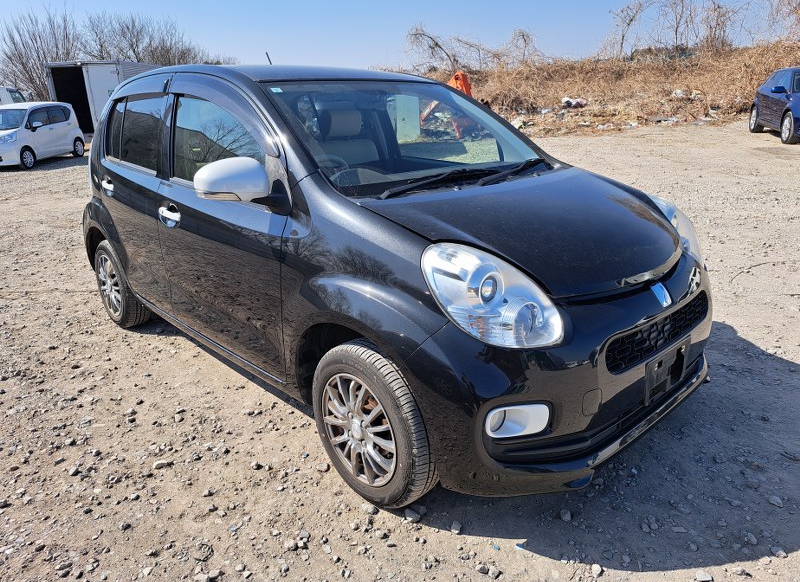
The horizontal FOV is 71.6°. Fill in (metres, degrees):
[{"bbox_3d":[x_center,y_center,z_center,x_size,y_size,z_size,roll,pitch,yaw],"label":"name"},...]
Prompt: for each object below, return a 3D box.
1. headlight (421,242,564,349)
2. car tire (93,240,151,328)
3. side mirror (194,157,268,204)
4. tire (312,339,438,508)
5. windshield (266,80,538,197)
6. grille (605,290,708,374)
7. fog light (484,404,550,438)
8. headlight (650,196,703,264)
[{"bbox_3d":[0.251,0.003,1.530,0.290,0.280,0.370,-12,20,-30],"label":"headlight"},{"bbox_3d":[-1.772,-0.046,3.547,0.168,0.566,0.566,-17,23,-41],"label":"car tire"},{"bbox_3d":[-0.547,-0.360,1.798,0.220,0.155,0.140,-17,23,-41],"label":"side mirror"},{"bbox_3d":[-0.083,0.437,1.855,0.168,0.566,0.566,-17,23,-41],"label":"tire"},{"bbox_3d":[0.072,-0.699,2.405,1.270,0.120,0.910,-17,56,-41],"label":"windshield"},{"bbox_3d":[0.870,0.125,1.804,0.750,0.145,0.090,-17,23,-41],"label":"grille"},{"bbox_3d":[0.321,0.355,1.505,0.200,0.105,0.080,-6,18,-13],"label":"fog light"},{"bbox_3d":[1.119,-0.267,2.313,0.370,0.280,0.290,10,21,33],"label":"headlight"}]

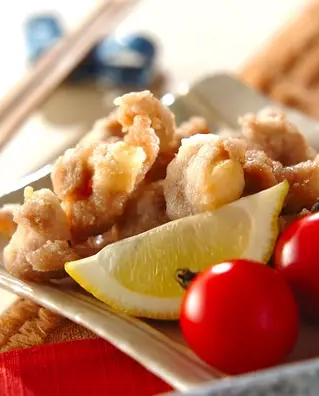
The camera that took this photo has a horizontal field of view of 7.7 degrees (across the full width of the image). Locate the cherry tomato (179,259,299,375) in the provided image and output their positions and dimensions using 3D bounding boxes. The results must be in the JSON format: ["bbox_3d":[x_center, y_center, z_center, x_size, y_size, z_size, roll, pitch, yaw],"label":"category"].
[{"bbox_3d":[0.020,0.030,0.600,0.030,0.029,0.030,0,29,0],"label":"cherry tomato"}]

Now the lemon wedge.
[{"bbox_3d":[0.004,0.017,0.628,0.073,0.025,0.025,-21,35,-32],"label":"lemon wedge"}]

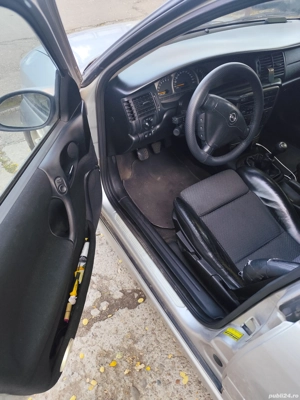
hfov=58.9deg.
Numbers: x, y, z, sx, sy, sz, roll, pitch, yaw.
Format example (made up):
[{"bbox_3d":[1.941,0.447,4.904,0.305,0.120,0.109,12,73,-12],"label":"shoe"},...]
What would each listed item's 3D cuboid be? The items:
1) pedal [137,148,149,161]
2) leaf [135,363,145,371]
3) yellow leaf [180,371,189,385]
[{"bbox_3d":[-0.048,-0.263,1.539,0.058,0.055,0.030,-27,18,-21],"label":"pedal"},{"bbox_3d":[-0.050,0.776,1.248,0.043,0.010,0.035,-32,57,-24],"label":"leaf"},{"bbox_3d":[0.161,0.814,1.219,0.032,0.008,0.052,-10,51,-8],"label":"yellow leaf"}]

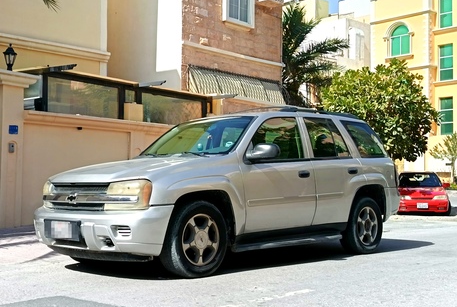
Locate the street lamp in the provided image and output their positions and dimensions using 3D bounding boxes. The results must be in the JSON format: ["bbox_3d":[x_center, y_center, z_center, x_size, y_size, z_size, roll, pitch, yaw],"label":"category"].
[{"bbox_3d":[-3.762,-1.633,10.900,0.230,0.480,0.230,-3,-4,44],"label":"street lamp"}]

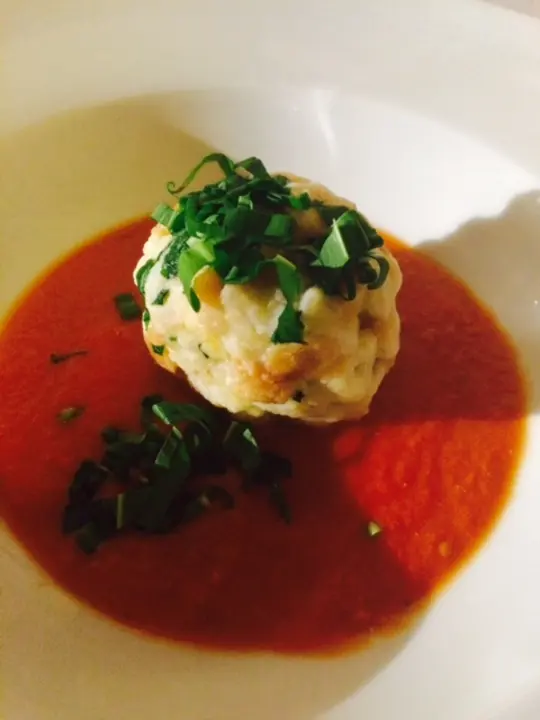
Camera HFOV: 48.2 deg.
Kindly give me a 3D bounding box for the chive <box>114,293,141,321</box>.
[{"bbox_3d":[-0.042,-0.016,0.179,0.006,0.002,0.009,-19,55,-18],"label":"chive"}]

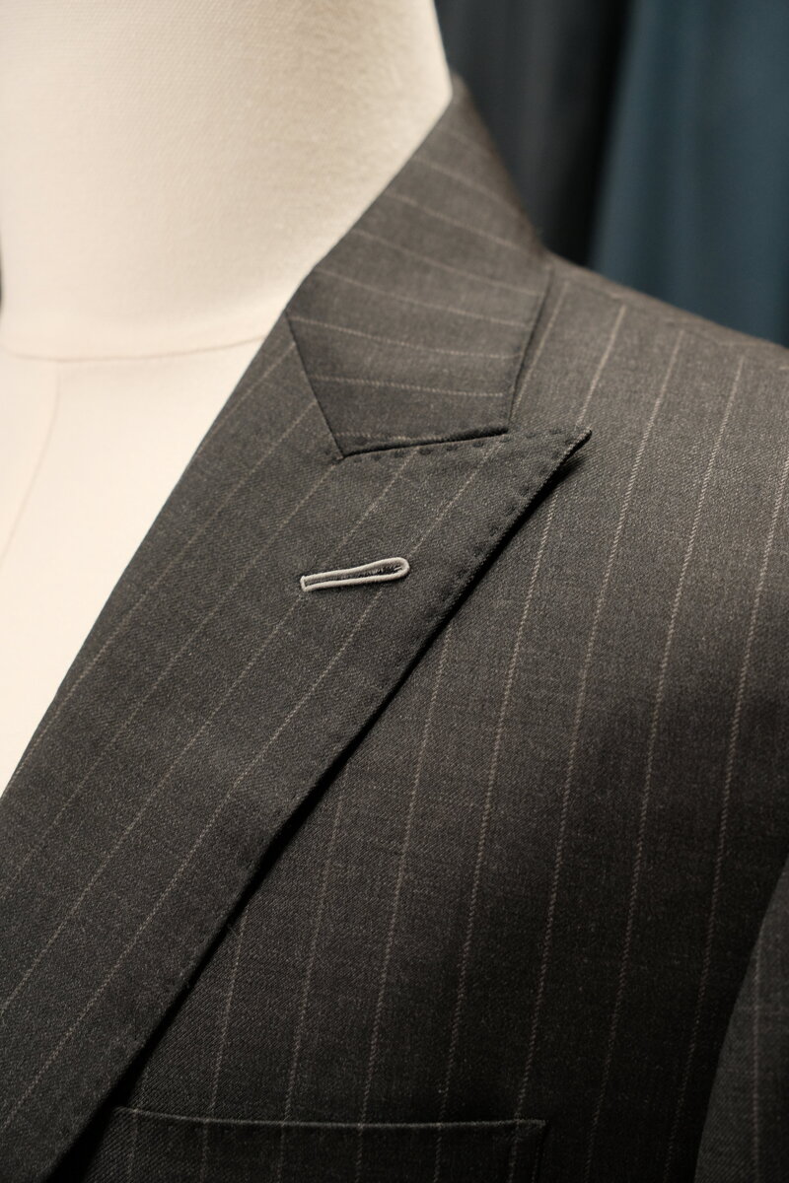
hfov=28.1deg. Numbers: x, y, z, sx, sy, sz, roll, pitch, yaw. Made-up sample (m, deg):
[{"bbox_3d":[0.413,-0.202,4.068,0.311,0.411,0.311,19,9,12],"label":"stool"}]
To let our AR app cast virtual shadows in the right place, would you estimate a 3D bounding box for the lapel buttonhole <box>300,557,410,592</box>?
[{"bbox_3d":[-0.010,-0.004,0.380,0.028,0.005,0.002,-10,-21,19],"label":"lapel buttonhole"}]

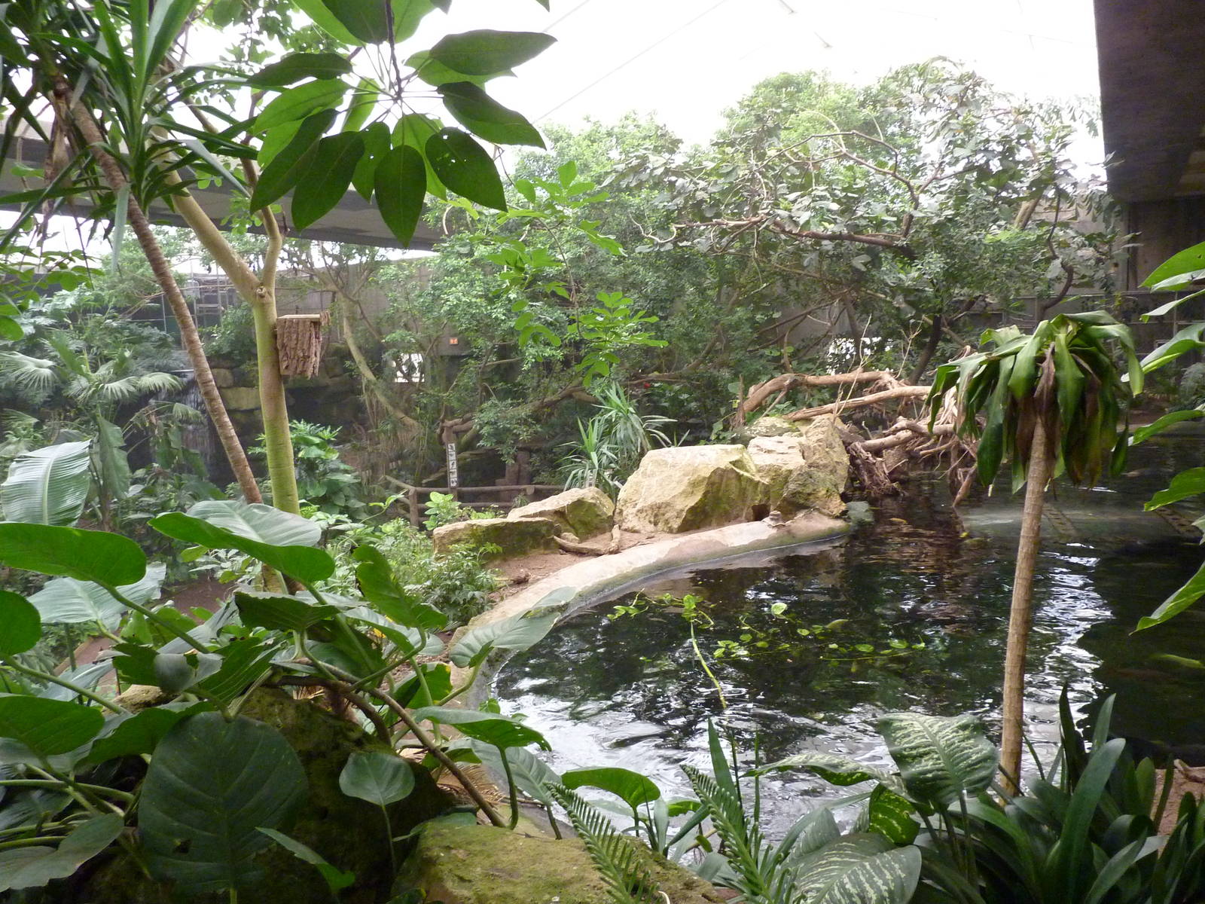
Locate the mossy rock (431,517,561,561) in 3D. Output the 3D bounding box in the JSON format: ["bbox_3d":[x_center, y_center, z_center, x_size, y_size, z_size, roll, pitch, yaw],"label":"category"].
[{"bbox_3d":[-1.083,0.900,8.900,1.220,0.450,0.600,2,6,18],"label":"mossy rock"}]

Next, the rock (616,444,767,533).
[{"bbox_3d":[1.053,0.429,10.300,1.700,0.950,1.150,0,6,-5],"label":"rock"}]

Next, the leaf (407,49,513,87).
[{"bbox_3d":[-0.299,-0.805,1.825,0.211,0.045,0.090,-2,-6,-14],"label":"leaf"}]

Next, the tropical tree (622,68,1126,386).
[{"bbox_3d":[4.670,-3.647,15.500,7.600,5.800,4.800,0,6,0],"label":"tropical tree"}]

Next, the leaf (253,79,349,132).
[{"bbox_3d":[-0.624,-0.718,1.805,0.234,0.040,0.080,-17,-8,12],"label":"leaf"}]

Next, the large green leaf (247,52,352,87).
[{"bbox_3d":[-0.605,-0.765,1.740,0.208,0.040,0.085,-6,-6,0],"label":"large green leaf"}]

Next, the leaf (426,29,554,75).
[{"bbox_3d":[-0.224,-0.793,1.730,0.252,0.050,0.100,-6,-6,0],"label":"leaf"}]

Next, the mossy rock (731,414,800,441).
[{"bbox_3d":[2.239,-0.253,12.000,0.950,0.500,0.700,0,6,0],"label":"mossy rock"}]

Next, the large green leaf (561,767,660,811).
[{"bbox_3d":[0.023,0.851,2.200,0.251,0.080,0.150,-4,13,23],"label":"large green leaf"}]

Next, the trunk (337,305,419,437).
[{"bbox_3d":[-4.340,-1.545,17.000,1.500,2.550,0.600,0,6,0],"label":"trunk"}]

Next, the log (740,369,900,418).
[{"bbox_3d":[3.256,-0.865,13.000,2.400,0.700,0.600,0,6,5],"label":"log"}]

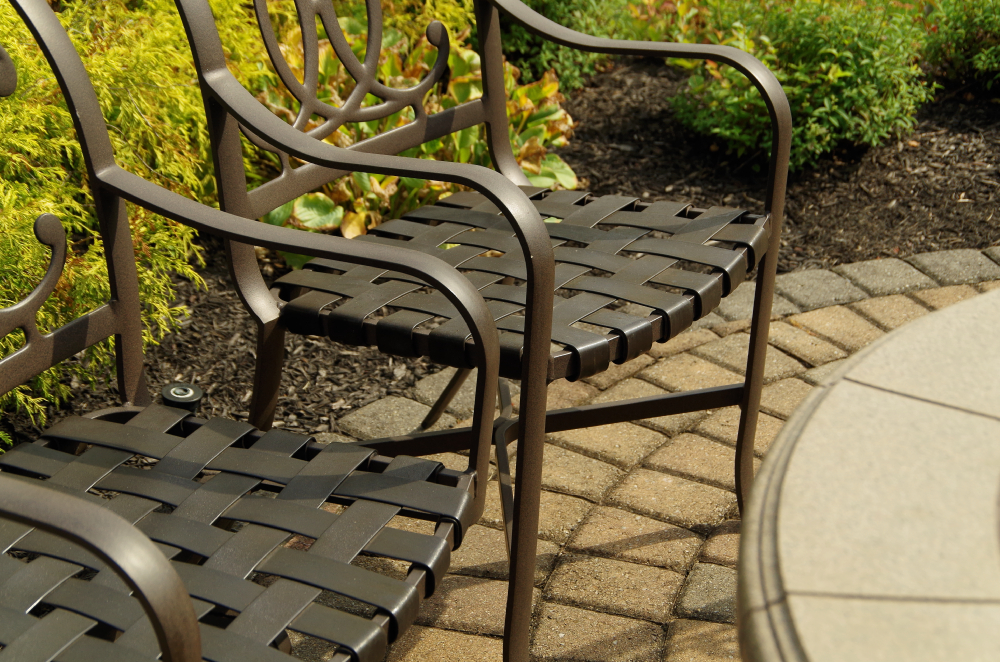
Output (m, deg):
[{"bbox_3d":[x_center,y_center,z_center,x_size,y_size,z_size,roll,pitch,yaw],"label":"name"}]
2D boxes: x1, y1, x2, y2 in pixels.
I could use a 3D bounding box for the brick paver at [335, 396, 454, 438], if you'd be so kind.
[{"bbox_3d":[-0.174,0.181,3.392,0.155,0.060,0.141,20,30,35],"label":"brick paver"}]

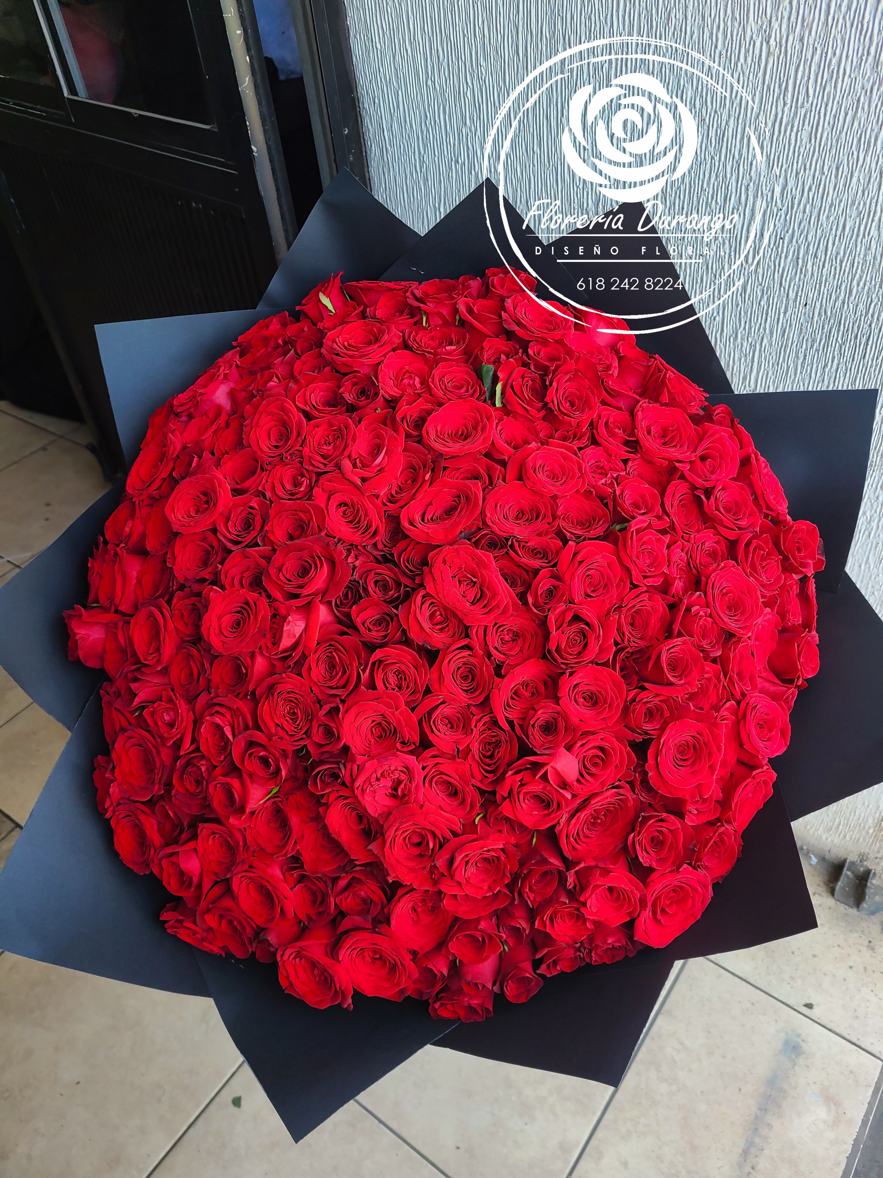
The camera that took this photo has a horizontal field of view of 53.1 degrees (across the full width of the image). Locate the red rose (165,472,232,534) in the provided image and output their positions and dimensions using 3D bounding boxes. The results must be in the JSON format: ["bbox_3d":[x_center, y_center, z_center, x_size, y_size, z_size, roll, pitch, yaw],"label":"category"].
[{"bbox_3d":[-0.247,-0.088,0.900,0.068,0.050,0.068,26,78,31],"label":"red rose"}]

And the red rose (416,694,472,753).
[{"bbox_3d":[0.002,0.110,0.721,0.048,0.038,0.048,0,82,1],"label":"red rose"}]

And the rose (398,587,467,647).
[{"bbox_3d":[-0.012,0.034,0.830,0.062,0.048,0.062,0,67,-16],"label":"rose"}]

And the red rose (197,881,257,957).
[{"bbox_3d":[-0.206,0.317,0.860,0.066,0.066,0.052,-1,21,7],"label":"red rose"}]

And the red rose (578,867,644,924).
[{"bbox_3d":[0.161,0.297,0.850,0.061,0.048,0.061,0,64,0],"label":"red rose"}]

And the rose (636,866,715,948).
[{"bbox_3d":[0.214,0.294,0.830,0.076,0.076,0.053,-18,14,-12],"label":"rose"}]

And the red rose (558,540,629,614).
[{"bbox_3d":[0.146,-0.012,0.851,0.069,0.051,0.069,5,72,-14],"label":"red rose"}]

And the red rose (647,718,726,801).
[{"bbox_3d":[0.220,0.153,0.805,0.072,0.047,0.072,0,85,-2],"label":"red rose"}]

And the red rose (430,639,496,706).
[{"bbox_3d":[0.020,0.079,0.820,0.059,0.046,0.059,0,77,1],"label":"red rose"}]

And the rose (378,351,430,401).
[{"bbox_3d":[-0.040,-0.226,0.936,0.057,0.042,0.057,-1,59,1],"label":"rose"}]

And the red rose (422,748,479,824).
[{"bbox_3d":[0.007,0.182,0.810,0.066,0.051,0.066,0,74,-3],"label":"red rose"}]

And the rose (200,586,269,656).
[{"bbox_3d":[-0.179,0.028,0.769,0.059,0.048,0.059,0,80,6],"label":"rose"}]

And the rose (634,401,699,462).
[{"bbox_3d":[0.242,-0.169,0.951,0.070,0.051,0.070,40,53,2],"label":"rose"}]

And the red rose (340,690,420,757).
[{"bbox_3d":[-0.052,0.120,0.785,0.064,0.045,0.064,-2,76,10],"label":"red rose"}]

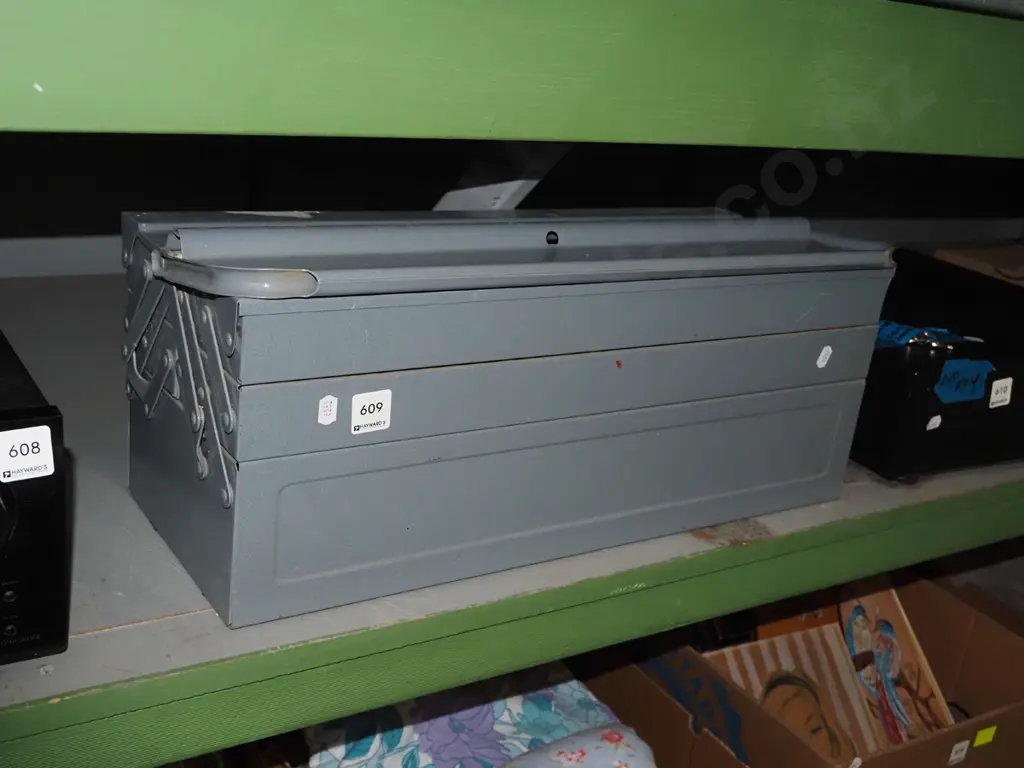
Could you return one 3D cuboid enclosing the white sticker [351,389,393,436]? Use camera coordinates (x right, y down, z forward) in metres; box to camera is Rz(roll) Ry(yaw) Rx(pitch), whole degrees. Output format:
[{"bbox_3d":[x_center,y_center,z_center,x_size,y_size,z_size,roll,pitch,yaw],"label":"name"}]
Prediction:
[{"bbox_3d":[-0.087,0.017,0.694,0.027,0.027,0.001,-9,24,-32],"label":"white sticker"}]

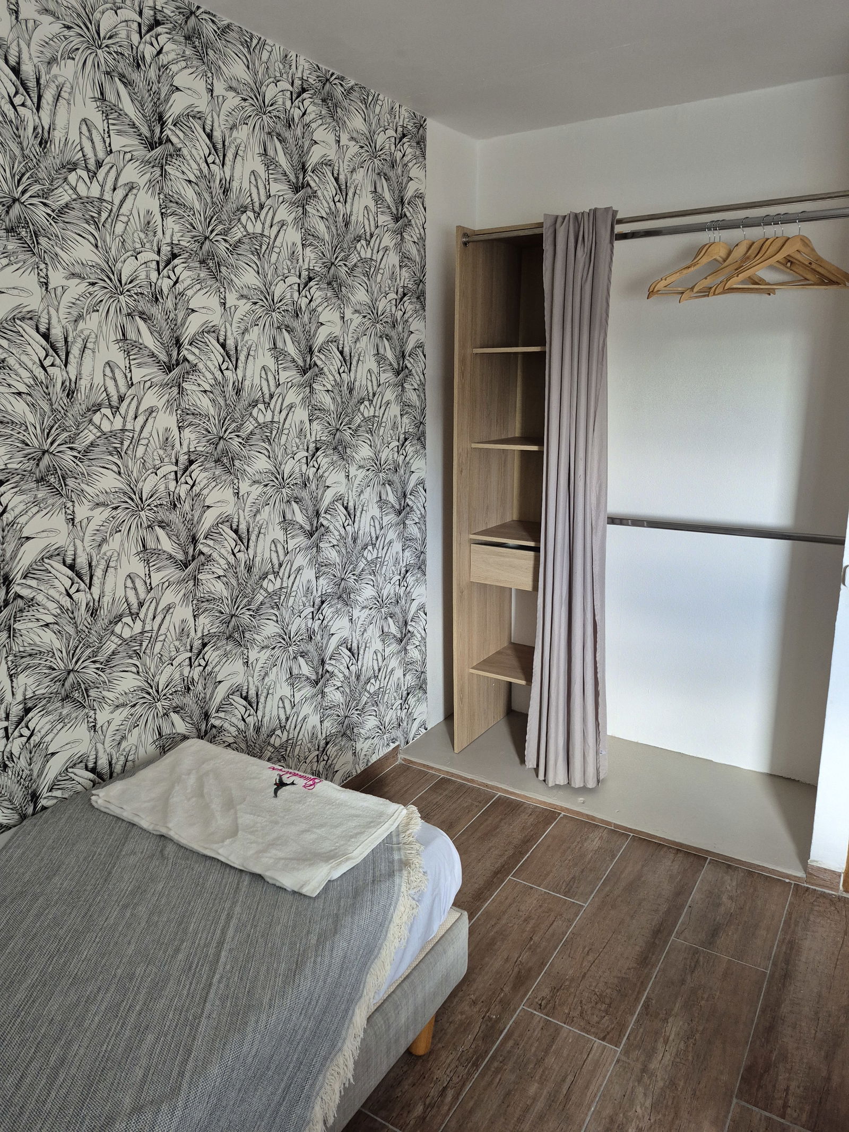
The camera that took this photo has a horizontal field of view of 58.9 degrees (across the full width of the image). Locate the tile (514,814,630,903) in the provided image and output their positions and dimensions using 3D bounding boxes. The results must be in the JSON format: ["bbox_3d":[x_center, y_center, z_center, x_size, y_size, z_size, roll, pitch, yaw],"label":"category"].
[{"bbox_3d":[0.508,0.991,2.567,0.257,0.010,0.443,8,16,32],"label":"tile"}]

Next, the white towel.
[{"bbox_3d":[-0.446,0.589,1.866,0.735,0.042,0.345,8,15,30],"label":"white towel"}]

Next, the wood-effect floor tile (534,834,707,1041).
[{"bbox_3d":[0.604,1.066,2.244,0.257,0.010,0.897,8,16,32],"label":"wood-effect floor tile"}]

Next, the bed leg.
[{"bbox_3d":[-0.011,1.094,1.805,0.070,0.145,0.070,0,13,0],"label":"bed leg"}]

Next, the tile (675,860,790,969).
[{"bbox_3d":[0.947,1.052,2.295,0.257,0.010,0.439,8,16,32],"label":"tile"}]

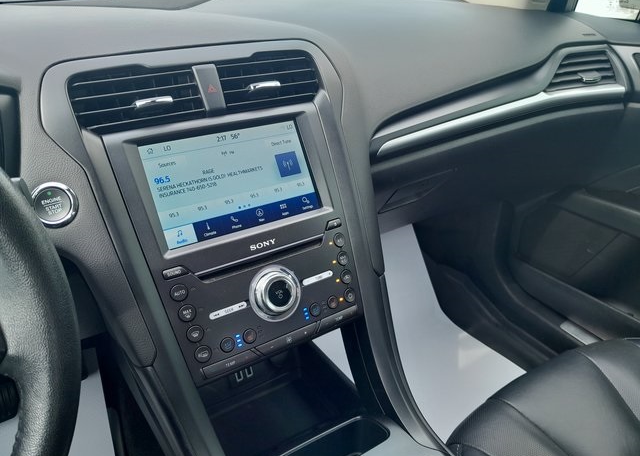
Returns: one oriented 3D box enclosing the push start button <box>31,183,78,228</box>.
[{"bbox_3d":[-0.240,-0.020,0.452,0.042,0.042,0.016,-4,-8,-6],"label":"push start button"}]

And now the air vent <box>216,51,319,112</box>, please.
[{"bbox_3d":[-0.063,-0.163,0.571,0.118,0.057,0.032,-17,-2,-29],"label":"air vent"}]

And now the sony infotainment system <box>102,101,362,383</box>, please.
[{"bbox_3d":[-0.066,0.003,0.514,0.234,0.247,0.040,-17,-2,-29],"label":"sony infotainment system"}]

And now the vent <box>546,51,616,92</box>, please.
[{"bbox_3d":[0.404,-0.246,0.792,0.152,0.060,0.033,-12,-1,-22],"label":"vent"}]

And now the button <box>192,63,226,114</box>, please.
[{"bbox_3d":[-0.117,-0.143,0.526,0.025,0.052,0.016,-17,-2,-29],"label":"button"}]

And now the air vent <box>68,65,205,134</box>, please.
[{"bbox_3d":[-0.181,-0.123,0.502,0.121,0.057,0.032,-17,-2,-29],"label":"air vent"}]

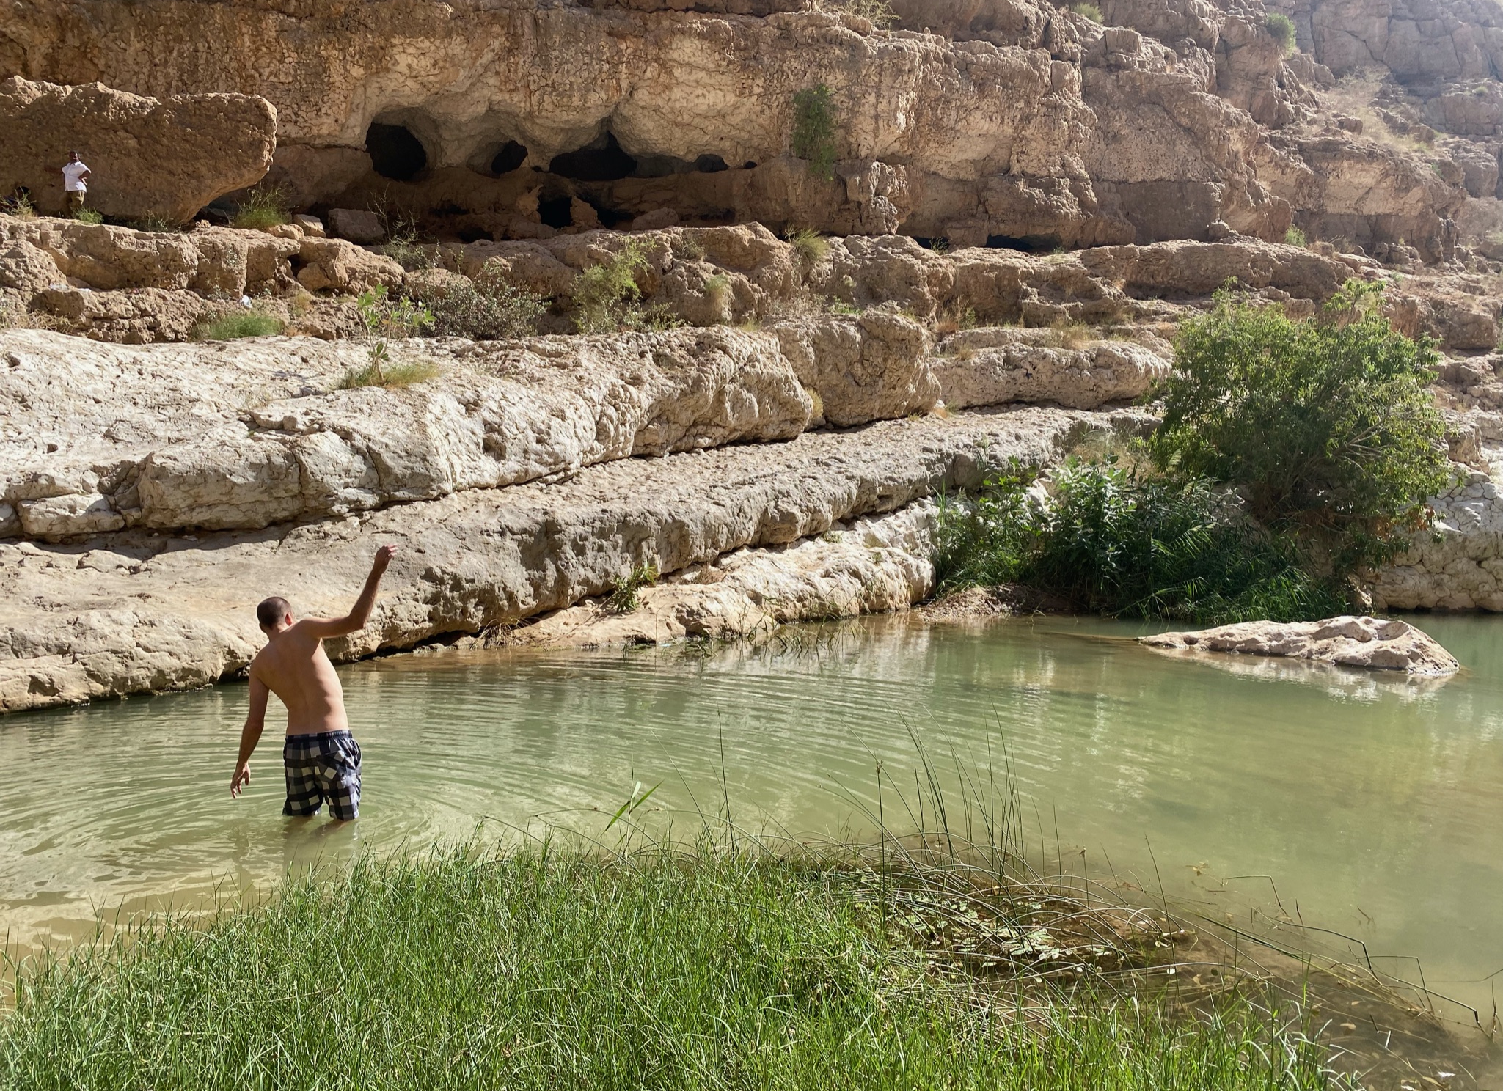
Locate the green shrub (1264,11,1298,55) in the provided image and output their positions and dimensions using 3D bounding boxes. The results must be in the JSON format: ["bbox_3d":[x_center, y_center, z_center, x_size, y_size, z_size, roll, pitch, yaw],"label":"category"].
[{"bbox_3d":[18.281,-17.718,39.000,1.130,1.492,1.100,0,2,0],"label":"green shrub"}]

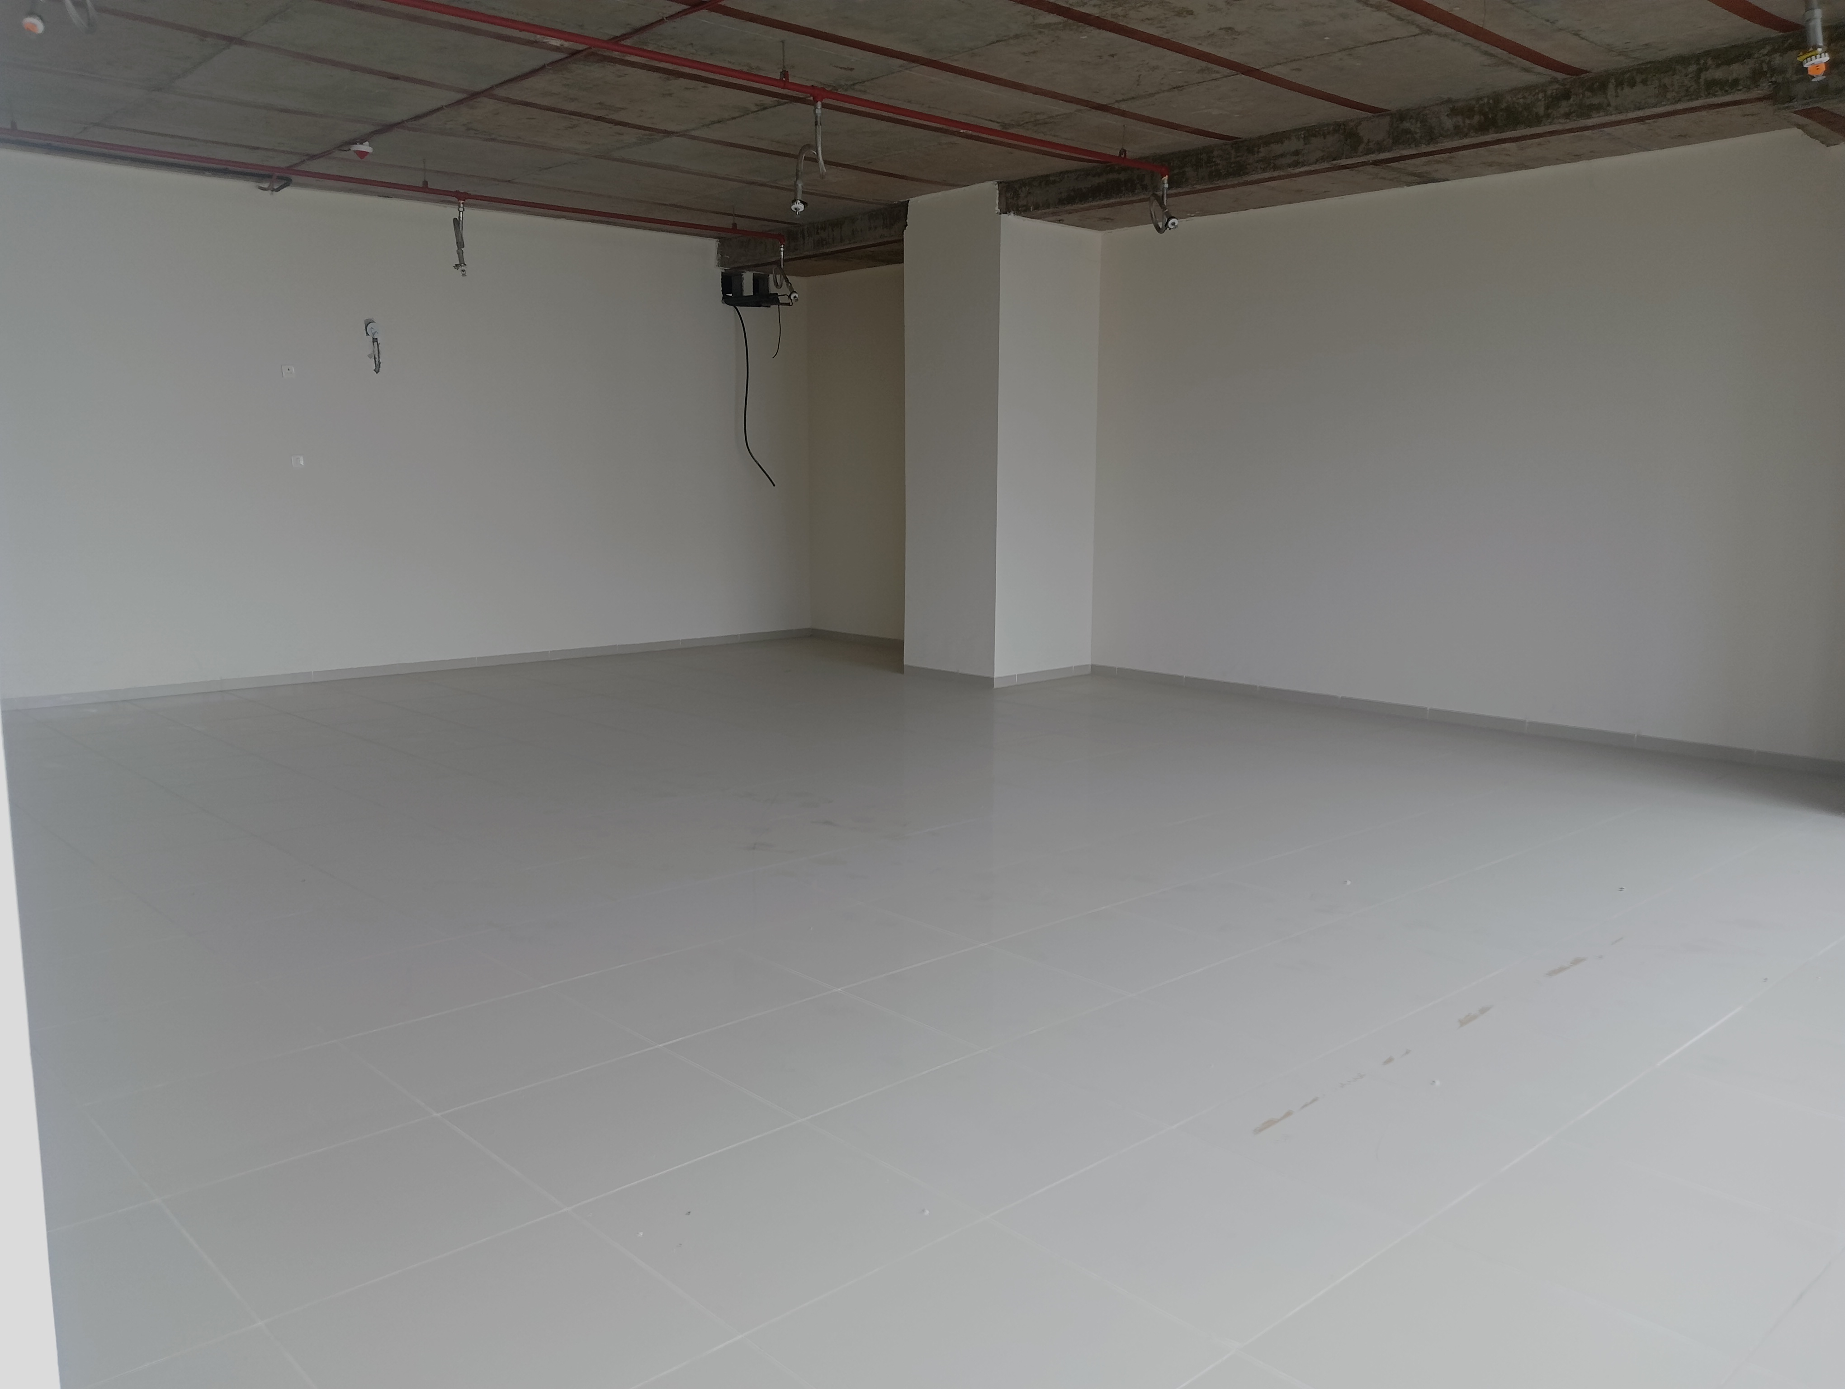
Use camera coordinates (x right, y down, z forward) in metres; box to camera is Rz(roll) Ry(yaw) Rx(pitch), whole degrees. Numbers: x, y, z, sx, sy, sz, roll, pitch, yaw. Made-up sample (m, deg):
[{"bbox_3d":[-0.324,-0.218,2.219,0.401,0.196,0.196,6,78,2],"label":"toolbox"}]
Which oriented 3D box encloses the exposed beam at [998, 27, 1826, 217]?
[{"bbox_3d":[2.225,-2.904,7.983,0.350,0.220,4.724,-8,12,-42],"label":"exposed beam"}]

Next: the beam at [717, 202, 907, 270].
[{"bbox_3d":[-0.746,-3.414,11.212,0.350,0.220,2.325,-8,12,-42],"label":"beam"}]

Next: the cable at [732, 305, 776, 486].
[{"bbox_3d":[-1.373,-2.436,12.174,0.380,1.440,0.140,-8,12,-42],"label":"cable"}]

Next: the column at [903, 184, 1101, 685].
[{"bbox_3d":[0.552,-1.760,10.467,0.966,3.253,0.892,-8,12,-42],"label":"column"}]

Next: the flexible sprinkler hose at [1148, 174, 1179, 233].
[{"bbox_3d":[1.312,-2.680,8.150,0.165,0.320,0.140,1,9,9],"label":"flexible sprinkler hose"}]

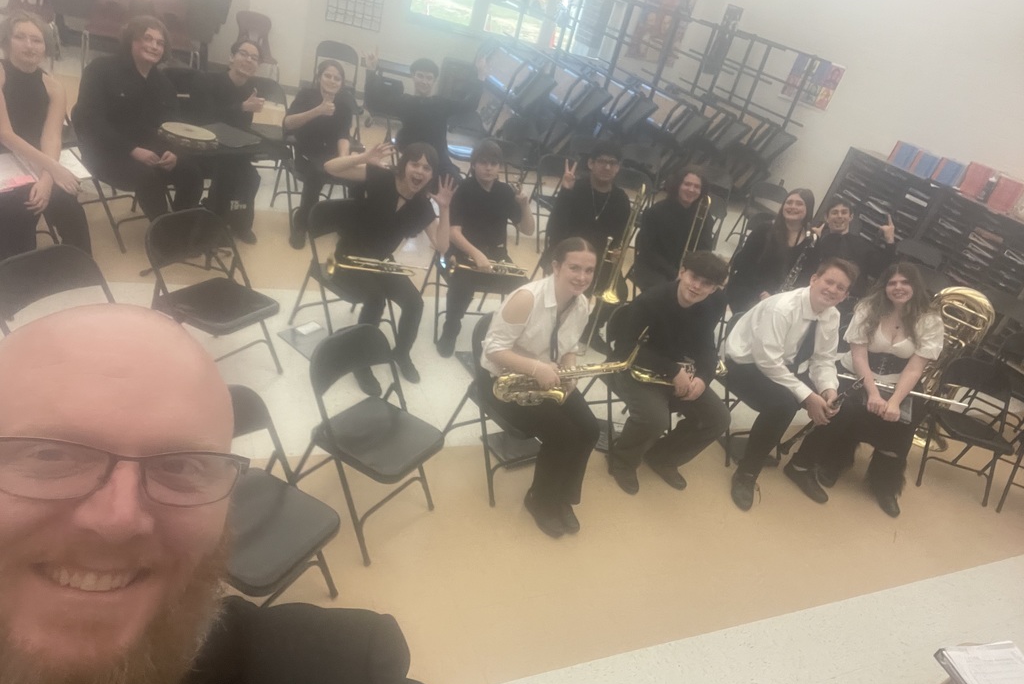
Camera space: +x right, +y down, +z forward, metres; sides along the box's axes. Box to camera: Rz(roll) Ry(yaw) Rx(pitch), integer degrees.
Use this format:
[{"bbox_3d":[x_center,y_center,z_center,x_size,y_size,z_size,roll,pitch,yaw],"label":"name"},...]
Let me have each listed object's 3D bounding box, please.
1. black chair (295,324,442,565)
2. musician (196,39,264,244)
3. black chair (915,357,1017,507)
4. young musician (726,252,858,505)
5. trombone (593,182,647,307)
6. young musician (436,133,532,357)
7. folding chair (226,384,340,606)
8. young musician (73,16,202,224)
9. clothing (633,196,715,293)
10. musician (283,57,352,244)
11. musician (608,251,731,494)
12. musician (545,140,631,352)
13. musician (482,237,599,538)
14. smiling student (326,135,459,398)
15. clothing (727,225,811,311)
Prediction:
[{"bbox_3d":[-0.548,0.351,2.661,0.490,0.765,0.460,28,30,22],"label":"black chair"},{"bbox_3d":[-1.894,-1.376,4.573,0.500,1.230,0.680,-14,41,-44],"label":"musician"},{"bbox_3d":[2.896,0.542,4.312,0.464,0.765,0.505,17,28,-1],"label":"black chair"},{"bbox_3d":[1.479,0.165,3.584,0.600,1.200,0.800,1,32,-26],"label":"young musician"},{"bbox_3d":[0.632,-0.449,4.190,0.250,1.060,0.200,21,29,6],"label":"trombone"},{"bbox_3d":[-0.171,-0.561,4.093,0.570,1.220,0.640,-3,34,-33],"label":"young musician"},{"bbox_3d":[-0.843,0.563,2.127,0.490,0.765,0.460,25,29,16],"label":"folding chair"},{"bbox_3d":[-2.098,-1.185,4.055,0.820,1.300,0.600,31,32,26],"label":"young musician"},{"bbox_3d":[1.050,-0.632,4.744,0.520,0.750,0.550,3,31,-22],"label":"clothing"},{"bbox_3d":[-1.373,-1.343,4.821,0.520,1.200,0.750,1,32,-26],"label":"musician"},{"bbox_3d":[0.818,0.108,3.454,0.540,1.220,0.640,0,33,-29],"label":"musician"},{"bbox_3d":[0.513,-0.676,4.534,0.580,1.260,0.800,-2,33,-30],"label":"musician"},{"bbox_3d":[0.205,0.186,2.978,0.500,1.220,0.680,-7,37,-38],"label":"musician"},{"bbox_3d":[-0.686,-0.447,3.597,0.660,1.230,0.750,-10,39,-41],"label":"smiling student"},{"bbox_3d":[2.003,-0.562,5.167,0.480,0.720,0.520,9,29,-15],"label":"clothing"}]

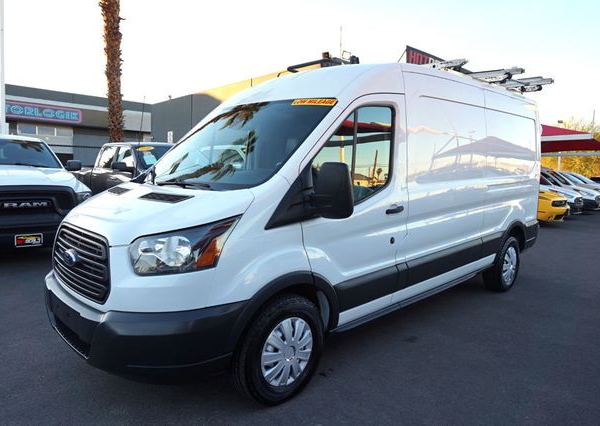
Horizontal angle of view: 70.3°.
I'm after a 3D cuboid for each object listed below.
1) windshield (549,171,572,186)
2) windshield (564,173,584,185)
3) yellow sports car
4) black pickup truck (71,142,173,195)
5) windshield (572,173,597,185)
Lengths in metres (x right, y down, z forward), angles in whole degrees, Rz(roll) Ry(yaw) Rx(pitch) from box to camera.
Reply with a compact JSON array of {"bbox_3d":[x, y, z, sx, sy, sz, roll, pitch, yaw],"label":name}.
[{"bbox_3d":[10.691,-1.416,17.500,1.400,0.200,0.900,-5,47,-39],"label":"windshield"},{"bbox_3d":[12.444,-1.570,19.400,1.400,0.200,0.900,-5,47,-39],"label":"windshield"},{"bbox_3d":[6.910,-0.615,15.330,1.920,1.440,4.900,-5,9,-42],"label":"yellow sports car"},{"bbox_3d":[-3.380,-0.640,10.100,5.820,1.930,2.030,8,10,43],"label":"black pickup truck"},{"bbox_3d":[14.011,-1.699,21.000,1.400,0.200,0.900,-5,47,-39],"label":"windshield"}]

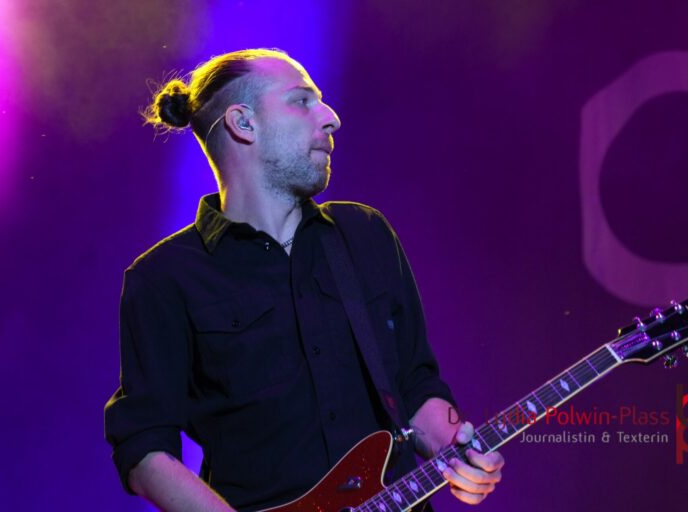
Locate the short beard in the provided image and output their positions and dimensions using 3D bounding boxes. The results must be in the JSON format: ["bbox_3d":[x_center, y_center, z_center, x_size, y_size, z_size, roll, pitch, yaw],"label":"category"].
[{"bbox_3d":[-0.074,-0.124,7.145,0.100,0.080,0.130,-8,-9,10],"label":"short beard"}]

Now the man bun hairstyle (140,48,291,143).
[{"bbox_3d":[-0.195,-0.242,7.160,0.220,0.150,0.160,-8,-9,10],"label":"man bun hairstyle"}]

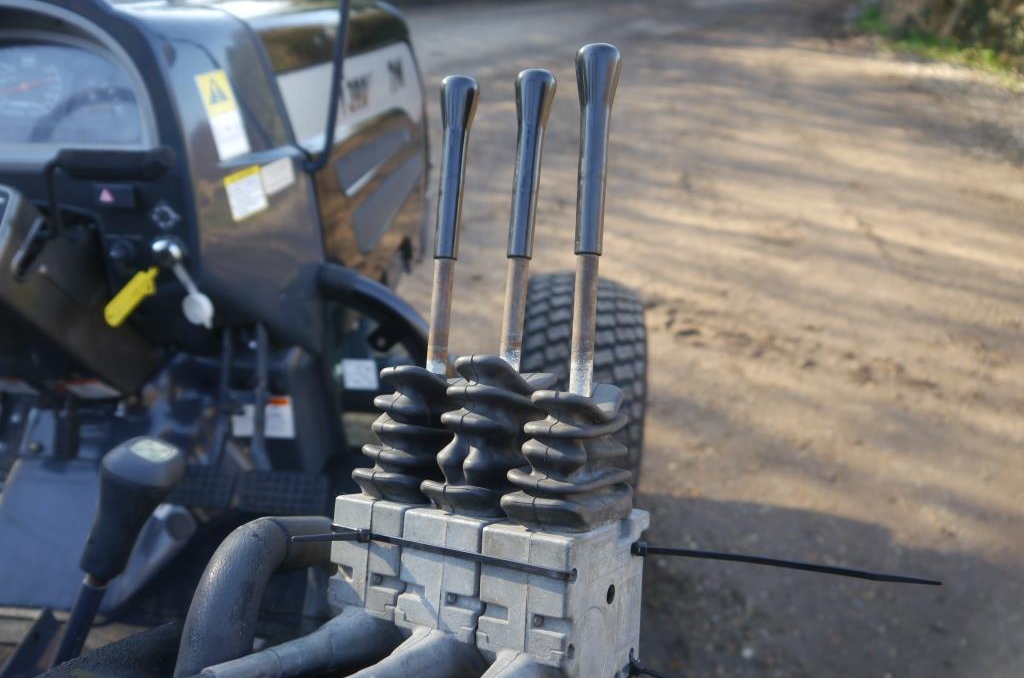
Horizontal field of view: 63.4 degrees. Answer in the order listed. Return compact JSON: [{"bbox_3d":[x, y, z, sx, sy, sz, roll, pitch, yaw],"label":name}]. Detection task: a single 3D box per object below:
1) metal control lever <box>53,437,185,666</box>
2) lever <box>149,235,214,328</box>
[{"bbox_3d":[-0.275,0.148,0.570,0.047,0.175,0.047,23,6,-2],"label":"metal control lever"},{"bbox_3d":[-0.366,-0.063,0.920,0.034,0.110,0.033,-14,23,16],"label":"lever"}]

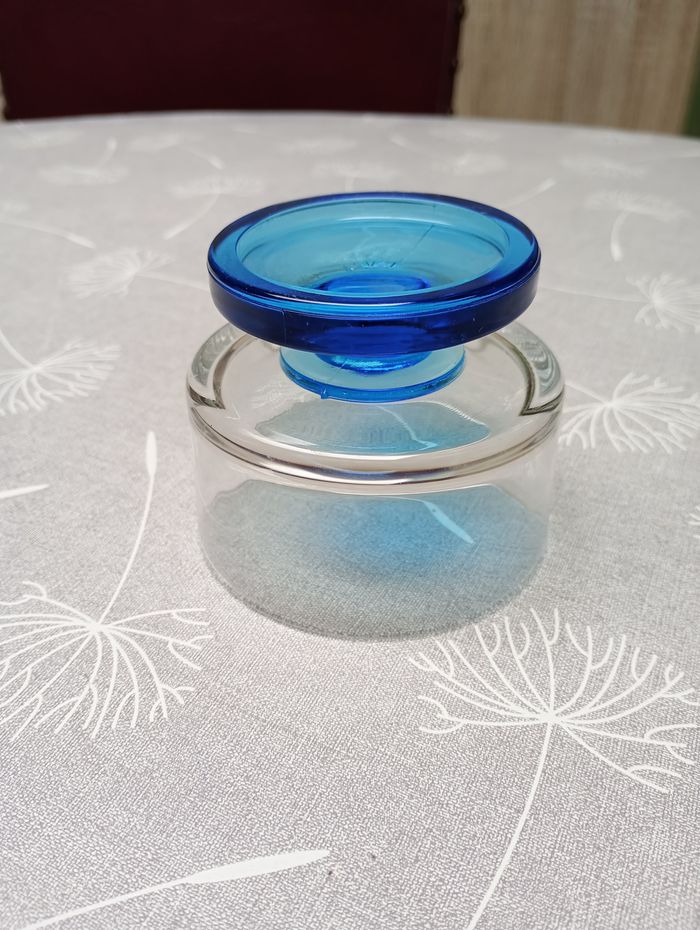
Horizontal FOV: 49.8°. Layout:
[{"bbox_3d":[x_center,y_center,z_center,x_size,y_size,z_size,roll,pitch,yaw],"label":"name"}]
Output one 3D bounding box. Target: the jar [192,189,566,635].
[{"bbox_3d":[0.006,-0.019,0.189,0.097,0.077,0.097,-1,37,1],"label":"jar"}]

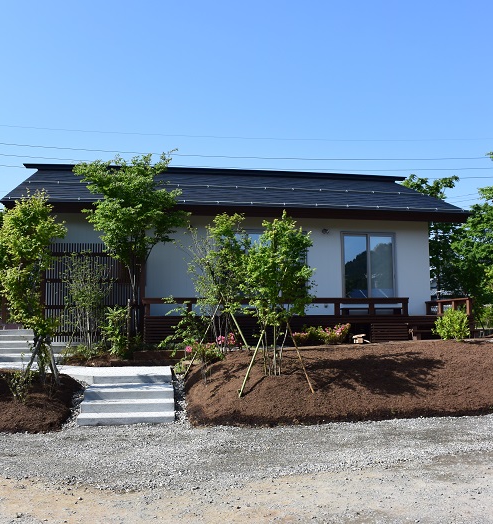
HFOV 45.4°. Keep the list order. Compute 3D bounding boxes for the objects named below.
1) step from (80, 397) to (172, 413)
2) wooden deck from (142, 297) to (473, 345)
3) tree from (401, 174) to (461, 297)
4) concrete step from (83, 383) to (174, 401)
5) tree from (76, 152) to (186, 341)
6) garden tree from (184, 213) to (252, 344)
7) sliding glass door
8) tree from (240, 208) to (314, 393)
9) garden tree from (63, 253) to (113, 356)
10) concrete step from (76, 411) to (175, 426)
[{"bbox_3d":[-1.993,2.423,9.891,1.530,0.145,0.420,0,-5,-9],"label":"step"},{"bbox_3d":[1.663,1.602,16.433,8.950,1.120,1.900,1,-4,-9],"label":"wooden deck"},{"bbox_3d":[7.373,-0.452,23.604,2.800,6.200,2.800,0,-4,0],"label":"tree"},{"bbox_3d":[-2.066,2.320,10.448,1.530,0.145,0.800,0,-5,-9],"label":"concrete step"},{"bbox_3d":[-2.772,-0.398,14.474,2.750,4.670,2.500,0,-4,0],"label":"tree"},{"bbox_3d":[-0.571,0.390,12.507,1.600,2.910,1.500,0,-4,0],"label":"garden tree"},{"bbox_3d":[3.721,0.127,17.843,1.700,2.050,0.100,1,-4,-9],"label":"sliding glass door"},{"bbox_3d":[0.540,0.711,10.600,1.350,3.228,1.300,-1,-5,0],"label":"tree"},{"bbox_3d":[-3.915,1.022,14.500,1.200,2.503,1.150,0,-5,-9],"label":"garden tree"},{"bbox_3d":[-1.774,2.330,8.755,1.450,0.130,0.420,0,-4,-7],"label":"concrete step"}]

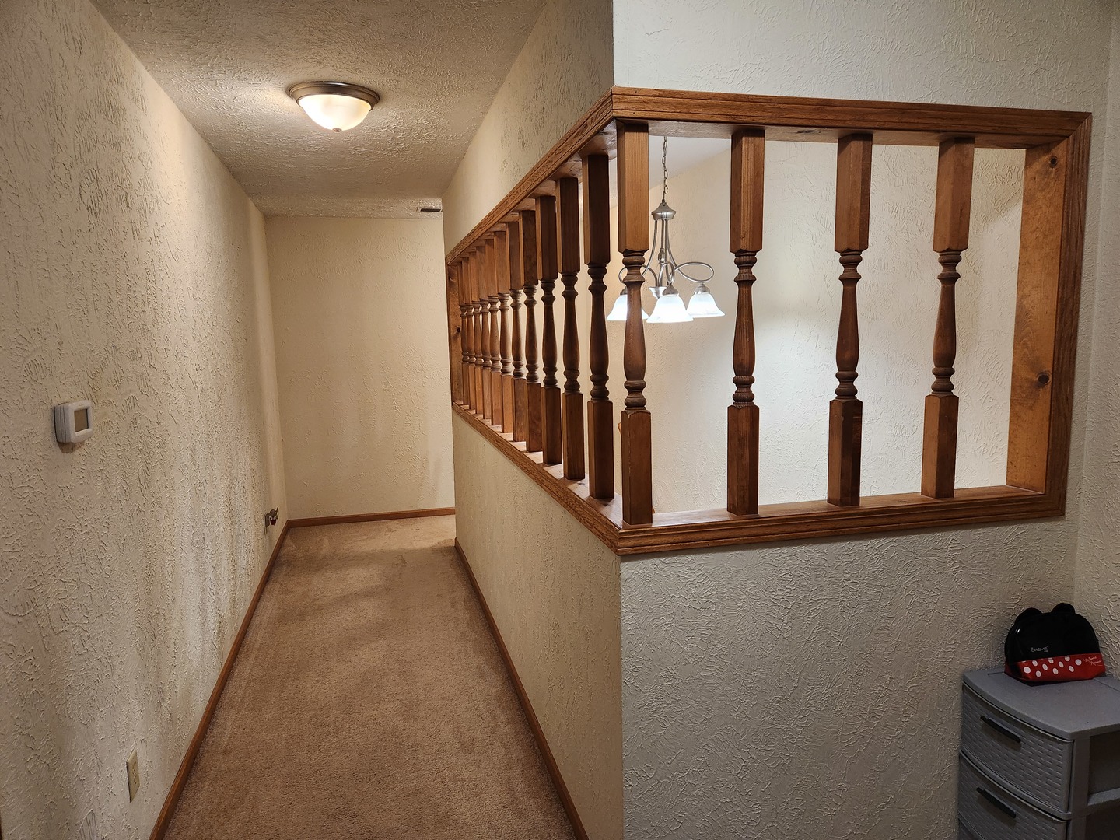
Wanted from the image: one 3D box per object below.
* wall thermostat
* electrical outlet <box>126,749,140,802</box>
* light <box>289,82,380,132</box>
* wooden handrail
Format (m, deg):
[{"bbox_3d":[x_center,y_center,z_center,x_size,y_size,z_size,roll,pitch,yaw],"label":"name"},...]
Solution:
[{"bbox_3d":[-1.143,0.003,1.754,0.035,0.086,0.136,-3,7,-14],"label":"wall thermostat"},{"bbox_3d":[-1.185,0.987,2.065,0.008,0.115,0.071,-3,7,-14],"label":"electrical outlet"},{"bbox_3d":[-0.874,-1.197,2.912,0.334,0.135,0.334,-3,7,-14],"label":"light"},{"bbox_3d":[0.298,-0.420,3.512,1.274,1.046,3.558,-3,7,-14],"label":"wooden handrail"}]

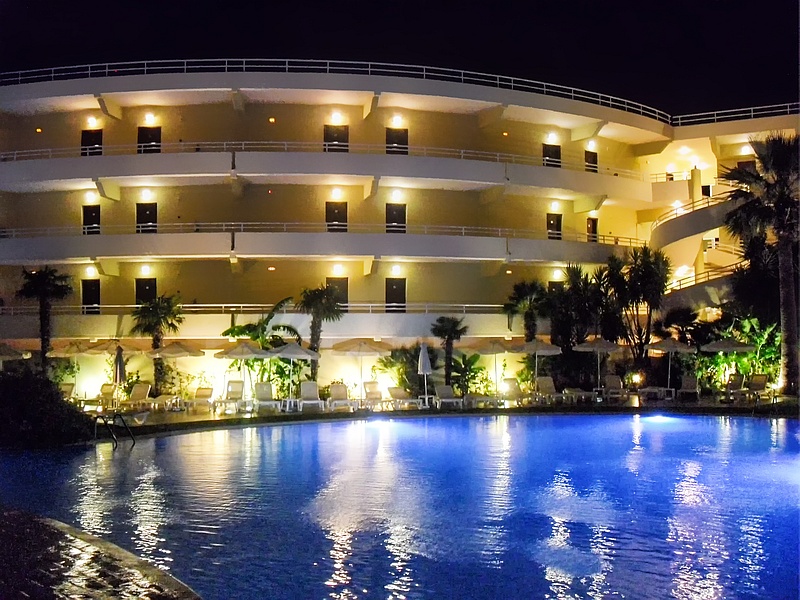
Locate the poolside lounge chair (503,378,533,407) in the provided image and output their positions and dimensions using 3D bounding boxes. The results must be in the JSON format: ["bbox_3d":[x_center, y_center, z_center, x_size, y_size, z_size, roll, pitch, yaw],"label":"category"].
[{"bbox_3d":[3.989,3.170,27.595,0.680,0.920,1.600,1,-2,-13],"label":"poolside lounge chair"}]

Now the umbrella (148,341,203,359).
[{"bbox_3d":[-7.742,2.621,28.050,2.000,2.300,2.000,0,-3,0],"label":"umbrella"}]

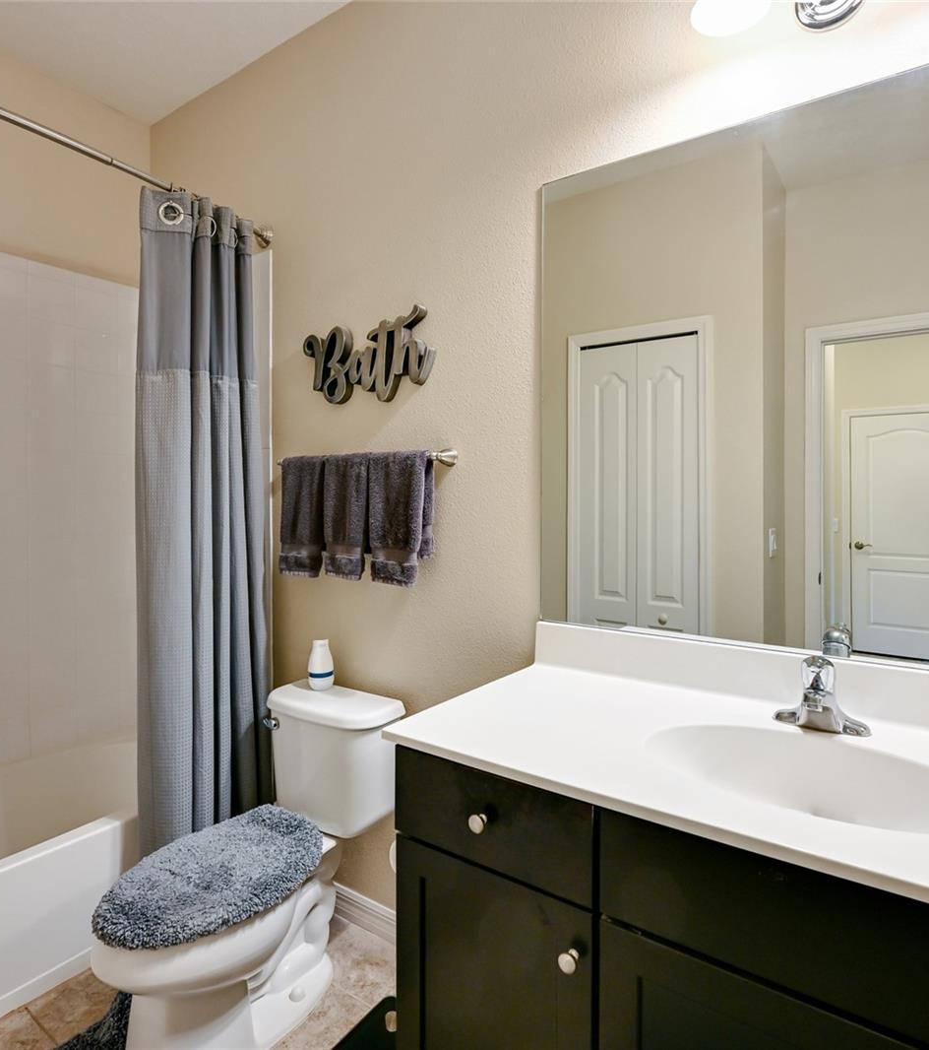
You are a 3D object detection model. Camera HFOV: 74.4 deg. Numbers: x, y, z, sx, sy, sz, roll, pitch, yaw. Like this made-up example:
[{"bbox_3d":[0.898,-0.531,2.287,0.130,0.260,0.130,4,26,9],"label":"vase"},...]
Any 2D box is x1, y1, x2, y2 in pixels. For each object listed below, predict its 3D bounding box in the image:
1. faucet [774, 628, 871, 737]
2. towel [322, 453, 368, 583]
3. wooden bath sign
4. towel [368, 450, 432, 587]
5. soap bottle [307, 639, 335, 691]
[{"bbox_3d":[0.595,0.285,1.029,0.148,0.129,0.150,1,2,35],"label":"faucet"},{"bbox_3d":[-0.327,-0.024,1.768,0.180,0.356,0.070,1,2,35],"label":"towel"},{"bbox_3d":[-0.294,-0.482,1.806,0.518,0.244,0.030,1,2,35],"label":"wooden bath sign"},{"bbox_3d":[-0.167,-0.018,1.654,0.203,0.355,0.070,1,2,35],"label":"towel"},{"bbox_3d":[-0.429,0.417,1.833,0.077,0.142,0.077,0,1,0],"label":"soap bottle"}]

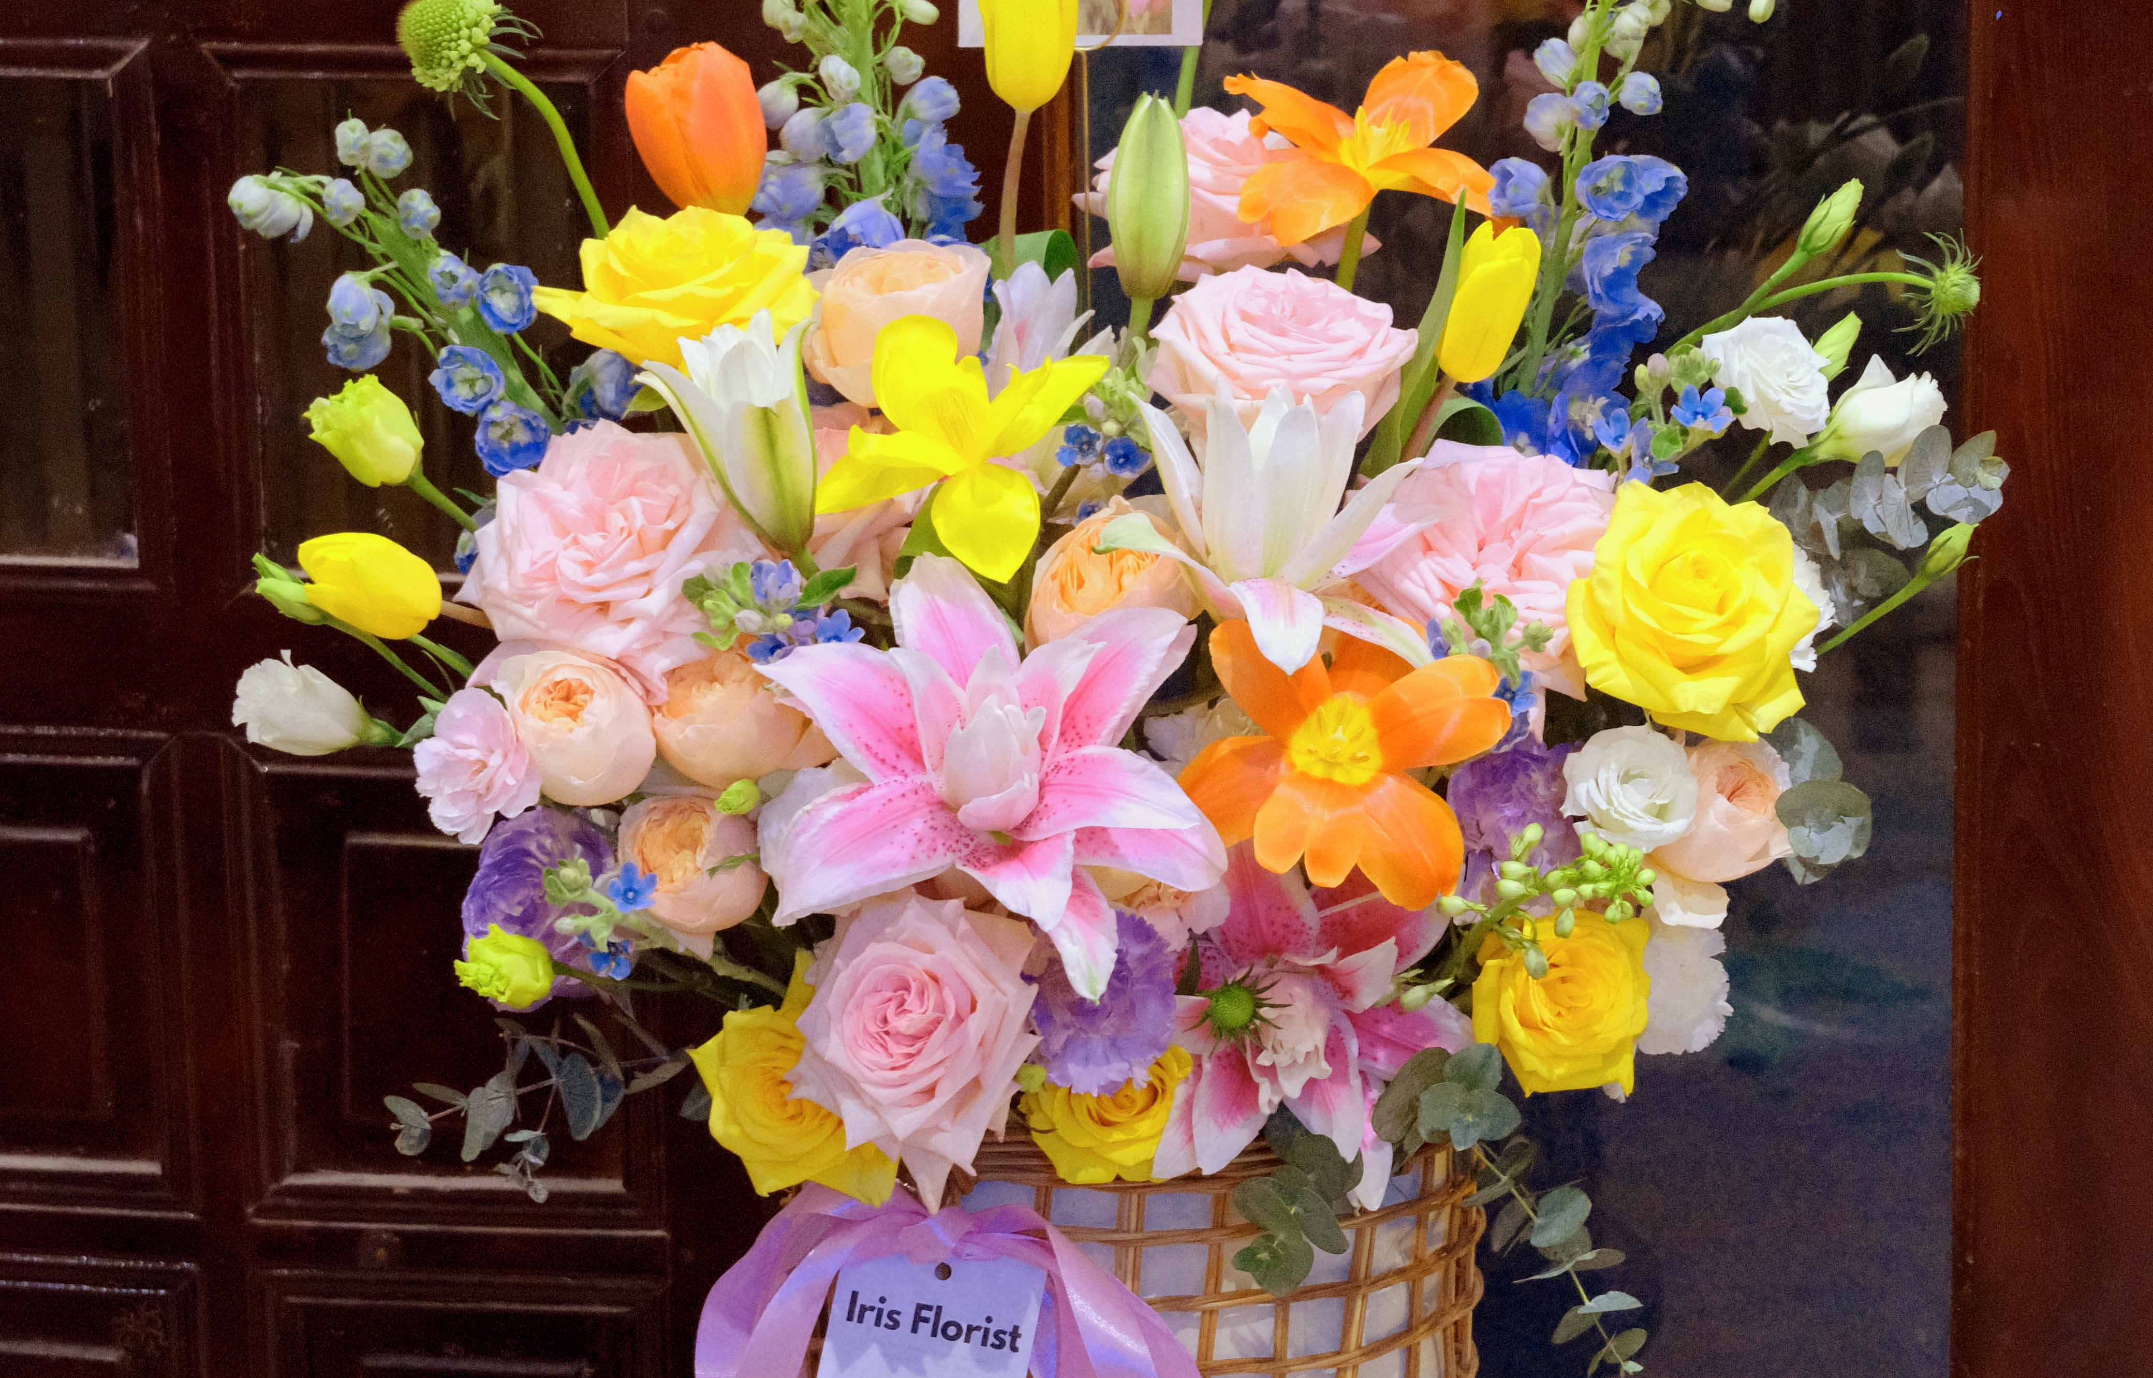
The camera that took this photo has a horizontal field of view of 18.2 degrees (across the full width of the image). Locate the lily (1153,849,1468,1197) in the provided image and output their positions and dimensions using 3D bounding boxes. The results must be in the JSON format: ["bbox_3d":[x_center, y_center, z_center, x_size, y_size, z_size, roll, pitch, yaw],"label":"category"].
[{"bbox_3d":[0.087,0.124,2.497,0.120,0.130,0.080,-3,9,-10],"label":"lily"}]

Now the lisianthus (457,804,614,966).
[{"bbox_3d":[-0.202,0.080,2.521,0.060,0.066,0.050,0,2,25],"label":"lisianthus"}]

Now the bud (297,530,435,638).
[{"bbox_3d":[-0.260,-0.038,2.470,0.055,0.038,0.038,18,0,-12],"label":"bud"}]

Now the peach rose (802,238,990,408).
[{"bbox_3d":[-0.067,-0.136,2.527,0.071,0.062,0.066,-1,13,0],"label":"peach rose"}]

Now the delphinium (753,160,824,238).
[{"bbox_3d":[-0.108,-0.183,2.520,0.028,0.030,0.027,2,-5,12],"label":"delphinium"}]

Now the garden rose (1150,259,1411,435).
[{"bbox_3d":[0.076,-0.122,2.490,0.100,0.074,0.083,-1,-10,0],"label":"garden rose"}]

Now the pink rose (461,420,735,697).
[{"bbox_3d":[-0.176,-0.048,2.501,0.100,0.098,0.068,3,-11,15],"label":"pink rose"}]

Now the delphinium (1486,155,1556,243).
[{"bbox_3d":[0.168,-0.184,2.540,0.029,0.029,0.027,-29,-31,20],"label":"delphinium"}]

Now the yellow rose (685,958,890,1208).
[{"bbox_3d":[-0.103,0.145,2.484,0.090,0.090,0.065,0,0,18],"label":"yellow rose"}]

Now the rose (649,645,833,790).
[{"bbox_3d":[-0.122,0.010,2.420,0.062,0.056,0.055,2,-30,11],"label":"rose"}]

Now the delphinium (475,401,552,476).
[{"bbox_3d":[-0.211,-0.094,2.520,0.028,0.028,0.023,-6,-12,5],"label":"delphinium"}]

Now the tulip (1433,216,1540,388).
[{"bbox_3d":[0.154,-0.144,2.510,0.034,0.062,0.034,20,12,0],"label":"tulip"}]

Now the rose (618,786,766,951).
[{"bbox_3d":[-0.142,0.067,2.480,0.056,0.056,0.053,-21,-34,15],"label":"rose"}]

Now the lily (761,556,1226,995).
[{"bbox_3d":[-0.031,0.032,2.500,0.170,0.160,0.090,0,-12,3],"label":"lily"}]

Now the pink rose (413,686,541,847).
[{"bbox_3d":[-0.230,0.029,2.580,0.050,0.060,0.042,4,7,20],"label":"pink rose"}]

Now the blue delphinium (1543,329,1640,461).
[{"bbox_3d":[0.197,-0.113,2.574,0.037,0.051,0.038,-3,14,-10],"label":"blue delphinium"}]

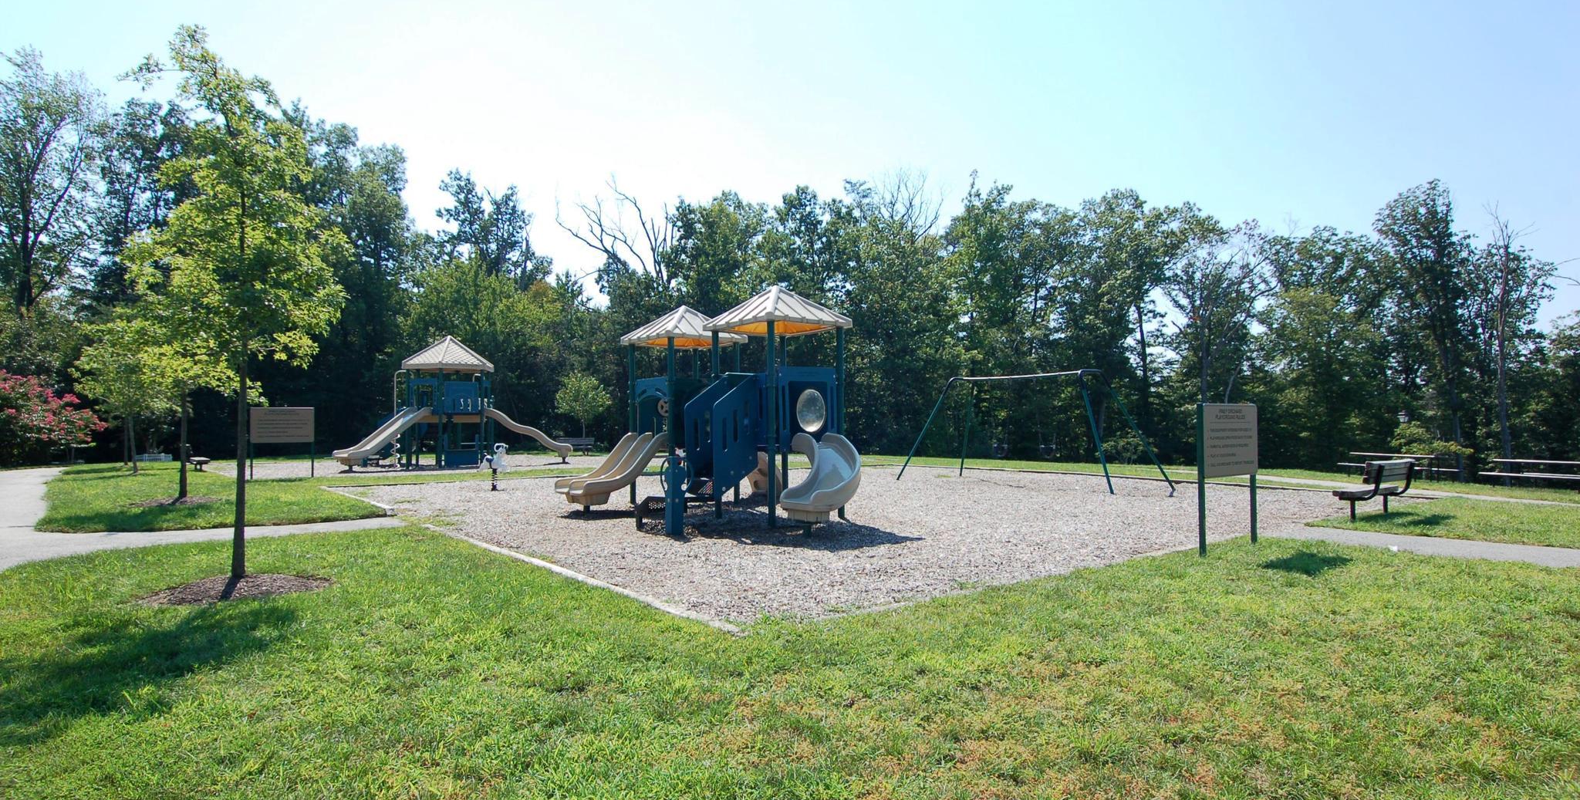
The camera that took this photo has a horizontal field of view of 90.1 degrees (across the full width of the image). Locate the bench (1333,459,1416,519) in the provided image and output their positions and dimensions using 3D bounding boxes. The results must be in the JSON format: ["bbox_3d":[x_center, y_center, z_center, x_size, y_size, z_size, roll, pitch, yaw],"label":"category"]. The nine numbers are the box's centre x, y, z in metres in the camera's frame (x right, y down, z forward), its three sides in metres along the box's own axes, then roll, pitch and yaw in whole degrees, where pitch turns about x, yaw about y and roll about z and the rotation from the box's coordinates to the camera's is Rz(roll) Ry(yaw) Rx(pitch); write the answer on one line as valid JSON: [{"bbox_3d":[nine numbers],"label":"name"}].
[{"bbox_3d":[8.214,1.268,11.050,1.580,0.800,0.550,1,-2,-35],"label":"bench"}]

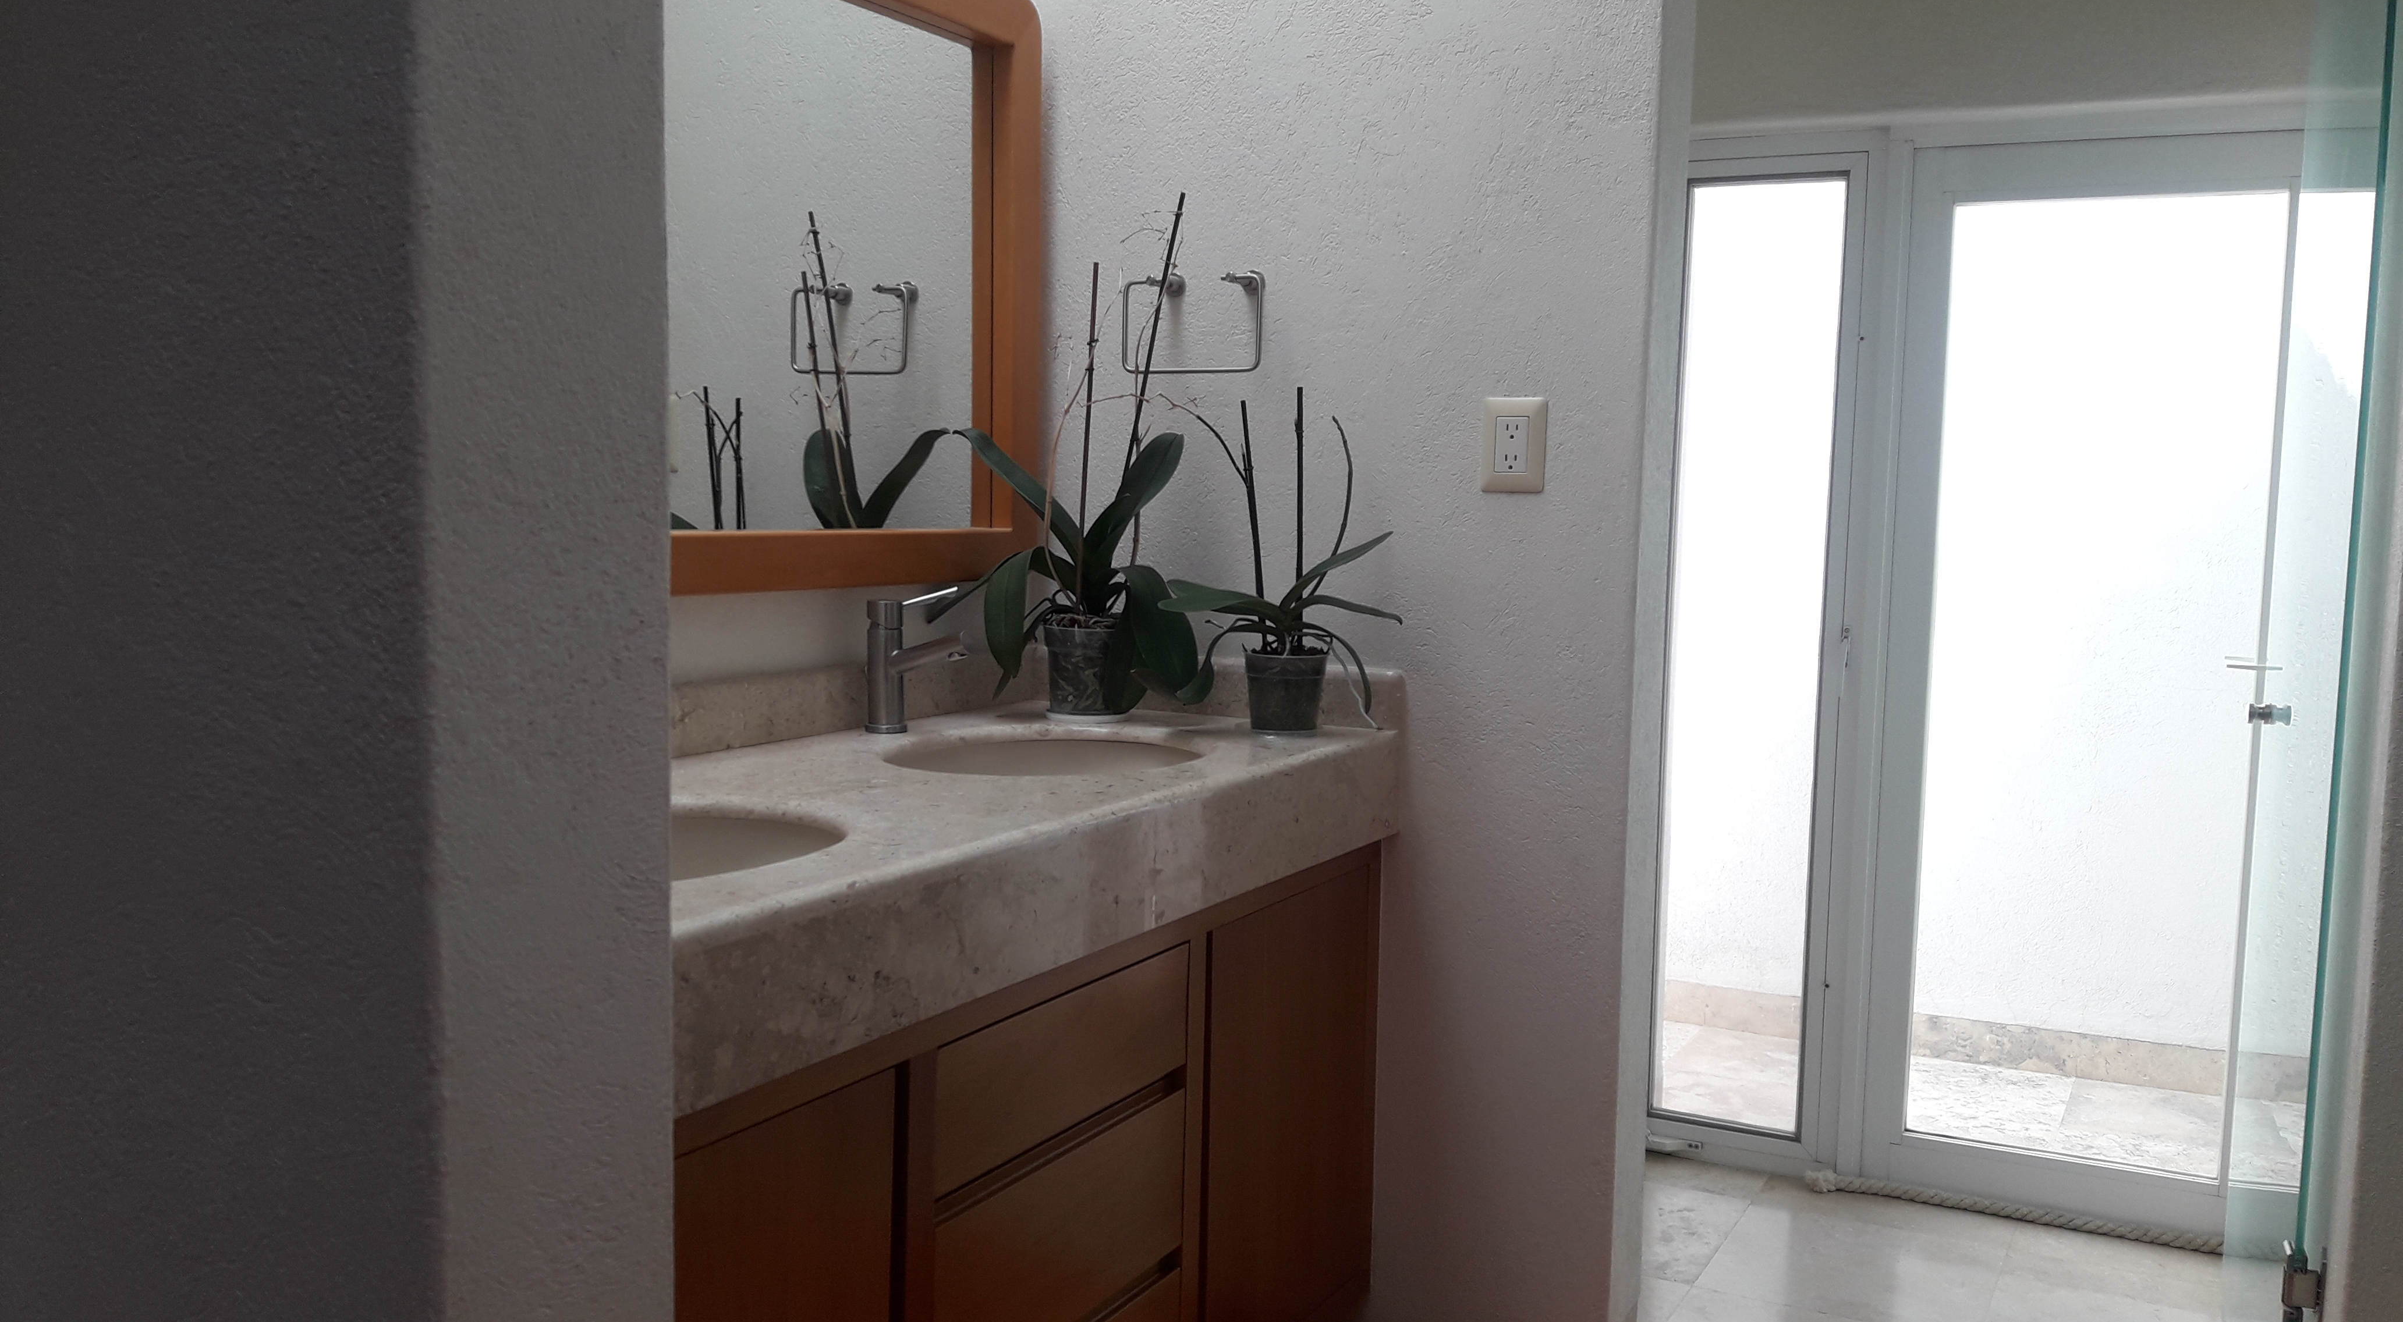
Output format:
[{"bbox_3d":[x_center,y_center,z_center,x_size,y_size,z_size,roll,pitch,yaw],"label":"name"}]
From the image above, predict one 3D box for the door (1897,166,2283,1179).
[{"bbox_3d":[1.429,0.042,3.127,0.530,1.600,0.050,4,6,28],"label":"door"}]

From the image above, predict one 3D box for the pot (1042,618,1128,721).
[{"bbox_3d":[-0.155,0.014,2.641,0.113,0.122,0.113,1,5,0],"label":"pot"}]

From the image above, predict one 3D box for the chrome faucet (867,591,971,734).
[{"bbox_3d":[-0.351,-0.001,2.412,0.150,0.184,0.052,4,6,28],"label":"chrome faucet"}]

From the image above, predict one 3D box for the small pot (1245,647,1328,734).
[{"bbox_3d":[0.110,0.039,2.532,0.108,0.104,0.108,1,5,0],"label":"small pot"}]

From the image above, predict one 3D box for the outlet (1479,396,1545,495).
[{"bbox_3d":[0.392,-0.269,2.439,0.077,0.118,0.012,4,6,28],"label":"outlet"}]

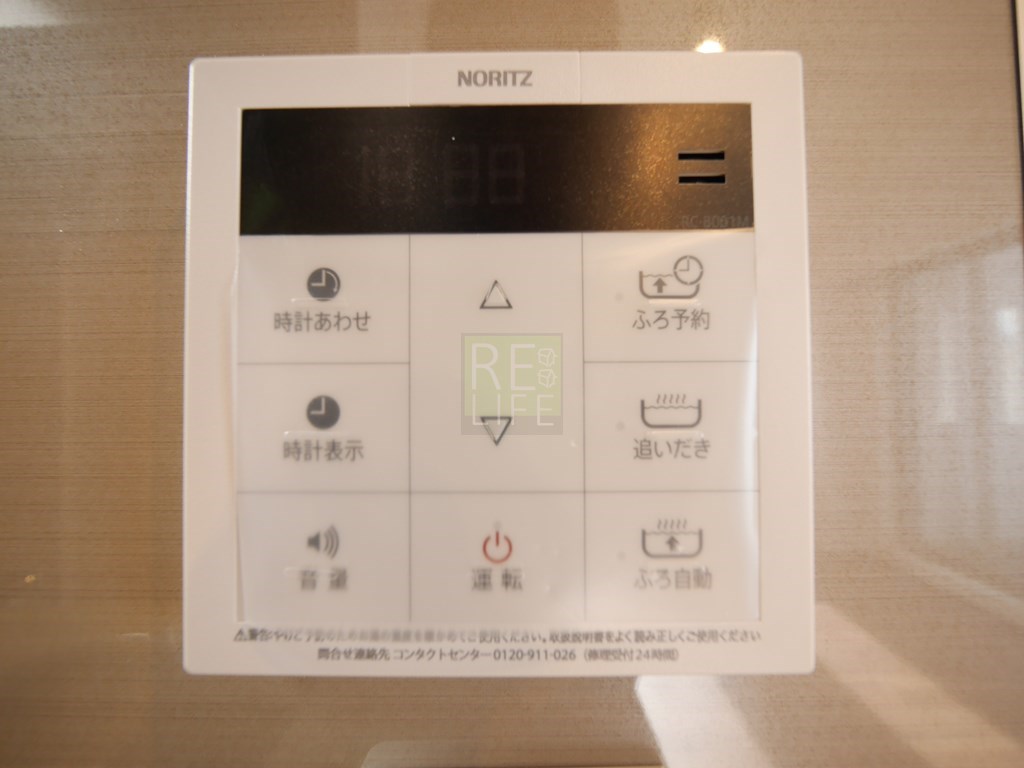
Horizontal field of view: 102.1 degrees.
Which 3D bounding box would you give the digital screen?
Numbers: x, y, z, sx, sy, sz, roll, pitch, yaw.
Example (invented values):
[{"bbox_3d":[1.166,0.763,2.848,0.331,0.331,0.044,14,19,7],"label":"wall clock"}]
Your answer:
[{"bbox_3d":[-0.003,-0.042,0.084,0.100,0.025,0.006,0,-1,0],"label":"digital screen"}]

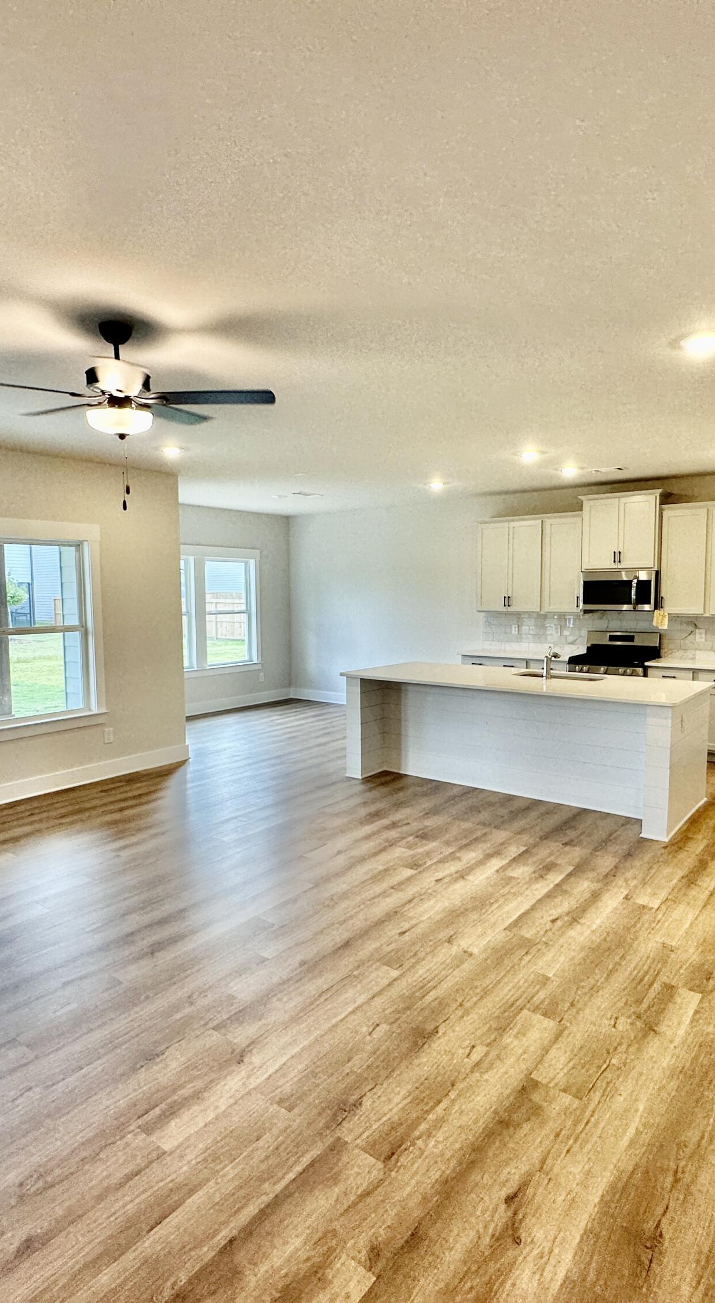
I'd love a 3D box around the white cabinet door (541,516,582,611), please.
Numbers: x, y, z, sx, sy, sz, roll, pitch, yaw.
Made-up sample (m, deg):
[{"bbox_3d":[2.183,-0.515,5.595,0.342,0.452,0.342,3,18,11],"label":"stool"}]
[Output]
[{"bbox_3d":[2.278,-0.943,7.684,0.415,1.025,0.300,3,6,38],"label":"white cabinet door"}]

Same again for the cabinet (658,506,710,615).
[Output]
[{"bbox_3d":[3.288,-0.894,6.986,0.440,1.040,0.335,3,6,38],"label":"cabinet"}]

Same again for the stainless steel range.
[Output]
[{"bbox_3d":[2.658,0.400,7.297,0.765,1.170,0.680,3,6,38],"label":"stainless steel range"}]

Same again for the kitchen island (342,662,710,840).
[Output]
[{"bbox_3d":[1.266,0.669,5.683,2.706,0.913,1.149,3,6,38],"label":"kitchen island"}]

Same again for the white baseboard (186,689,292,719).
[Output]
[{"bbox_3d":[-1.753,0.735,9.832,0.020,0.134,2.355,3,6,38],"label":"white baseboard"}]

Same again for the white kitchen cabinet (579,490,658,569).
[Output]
[{"bbox_3d":[2.753,-1.224,7.262,0.795,0.770,0.400,3,6,38],"label":"white kitchen cabinet"}]

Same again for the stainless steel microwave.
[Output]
[{"bbox_3d":[2.792,-0.633,7.362,0.768,0.407,0.400,3,6,38],"label":"stainless steel microwave"}]

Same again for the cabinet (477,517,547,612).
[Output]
[{"bbox_3d":[1.811,-0.978,8.064,0.790,1.045,0.330,3,6,38],"label":"cabinet"}]

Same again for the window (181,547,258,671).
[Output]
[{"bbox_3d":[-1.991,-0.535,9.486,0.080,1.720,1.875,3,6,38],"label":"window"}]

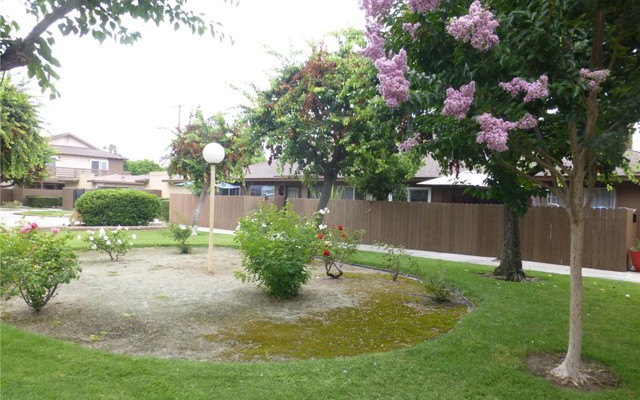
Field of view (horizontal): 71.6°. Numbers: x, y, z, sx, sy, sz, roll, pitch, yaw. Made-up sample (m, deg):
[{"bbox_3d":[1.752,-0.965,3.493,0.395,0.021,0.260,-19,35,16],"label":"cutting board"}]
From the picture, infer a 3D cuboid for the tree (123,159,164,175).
[{"bbox_3d":[-23.462,-2.698,60.000,6.500,5.693,6.200,0,1,-21],"label":"tree"}]

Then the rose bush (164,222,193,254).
[{"bbox_3d":[-4.036,1.088,12.700,0.800,0.887,0.750,0,1,-18],"label":"rose bush"}]

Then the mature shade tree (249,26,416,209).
[{"bbox_3d":[0.402,-1.815,13.200,5.300,6.575,5.000,1,1,2],"label":"mature shade tree"}]

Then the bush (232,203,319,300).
[{"bbox_3d":[-0.775,0.881,7.900,1.480,1.674,1.400,1,1,-6],"label":"bush"}]

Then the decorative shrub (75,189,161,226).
[{"bbox_3d":[-10.269,0.355,22.500,4.200,1.876,3.200,2,2,40],"label":"decorative shrub"}]

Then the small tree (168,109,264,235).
[{"bbox_3d":[-4.090,-1.056,17.200,3.700,4.826,3.600,0,1,-13],"label":"small tree"}]

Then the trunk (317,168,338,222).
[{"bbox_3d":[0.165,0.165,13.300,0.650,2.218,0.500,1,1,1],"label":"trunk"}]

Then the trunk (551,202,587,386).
[{"bbox_3d":[2.530,0.938,4.500,0.330,1.785,0.330,1,2,29],"label":"trunk"}]

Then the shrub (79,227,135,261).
[{"bbox_3d":[-5.460,1.118,11.400,1.450,0.874,1.200,0,1,-26],"label":"shrub"}]

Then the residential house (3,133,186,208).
[{"bbox_3d":[-23.073,-3.093,45.000,9.500,7.505,14.000,2,2,36],"label":"residential house"}]

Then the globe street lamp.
[{"bbox_3d":[-2.363,0.166,9.800,0.480,2.871,0.480,0,1,-14],"label":"globe street lamp"}]

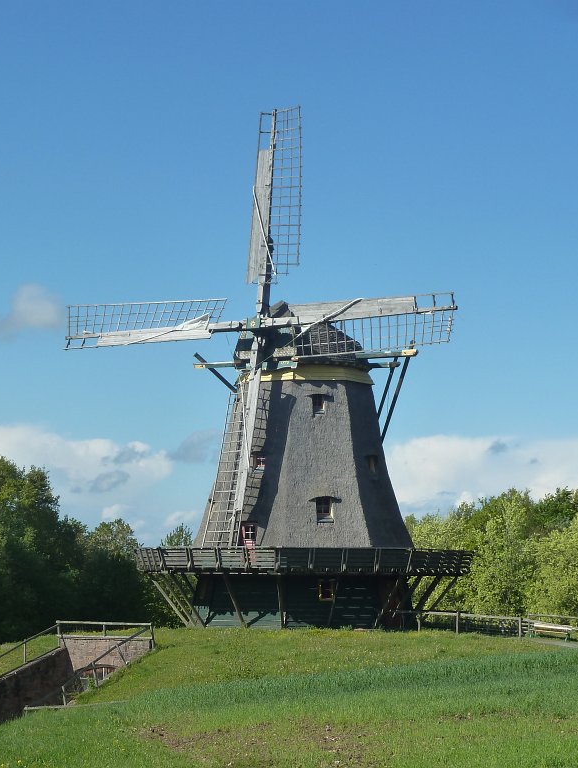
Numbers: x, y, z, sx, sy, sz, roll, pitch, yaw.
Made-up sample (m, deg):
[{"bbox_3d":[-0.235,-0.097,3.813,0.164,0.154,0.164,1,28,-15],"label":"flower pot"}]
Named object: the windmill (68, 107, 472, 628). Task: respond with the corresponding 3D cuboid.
[{"bbox_3d":[0.770,-0.740,91.670,21.900,25.110,16.000,-3,-7,30],"label":"windmill"}]

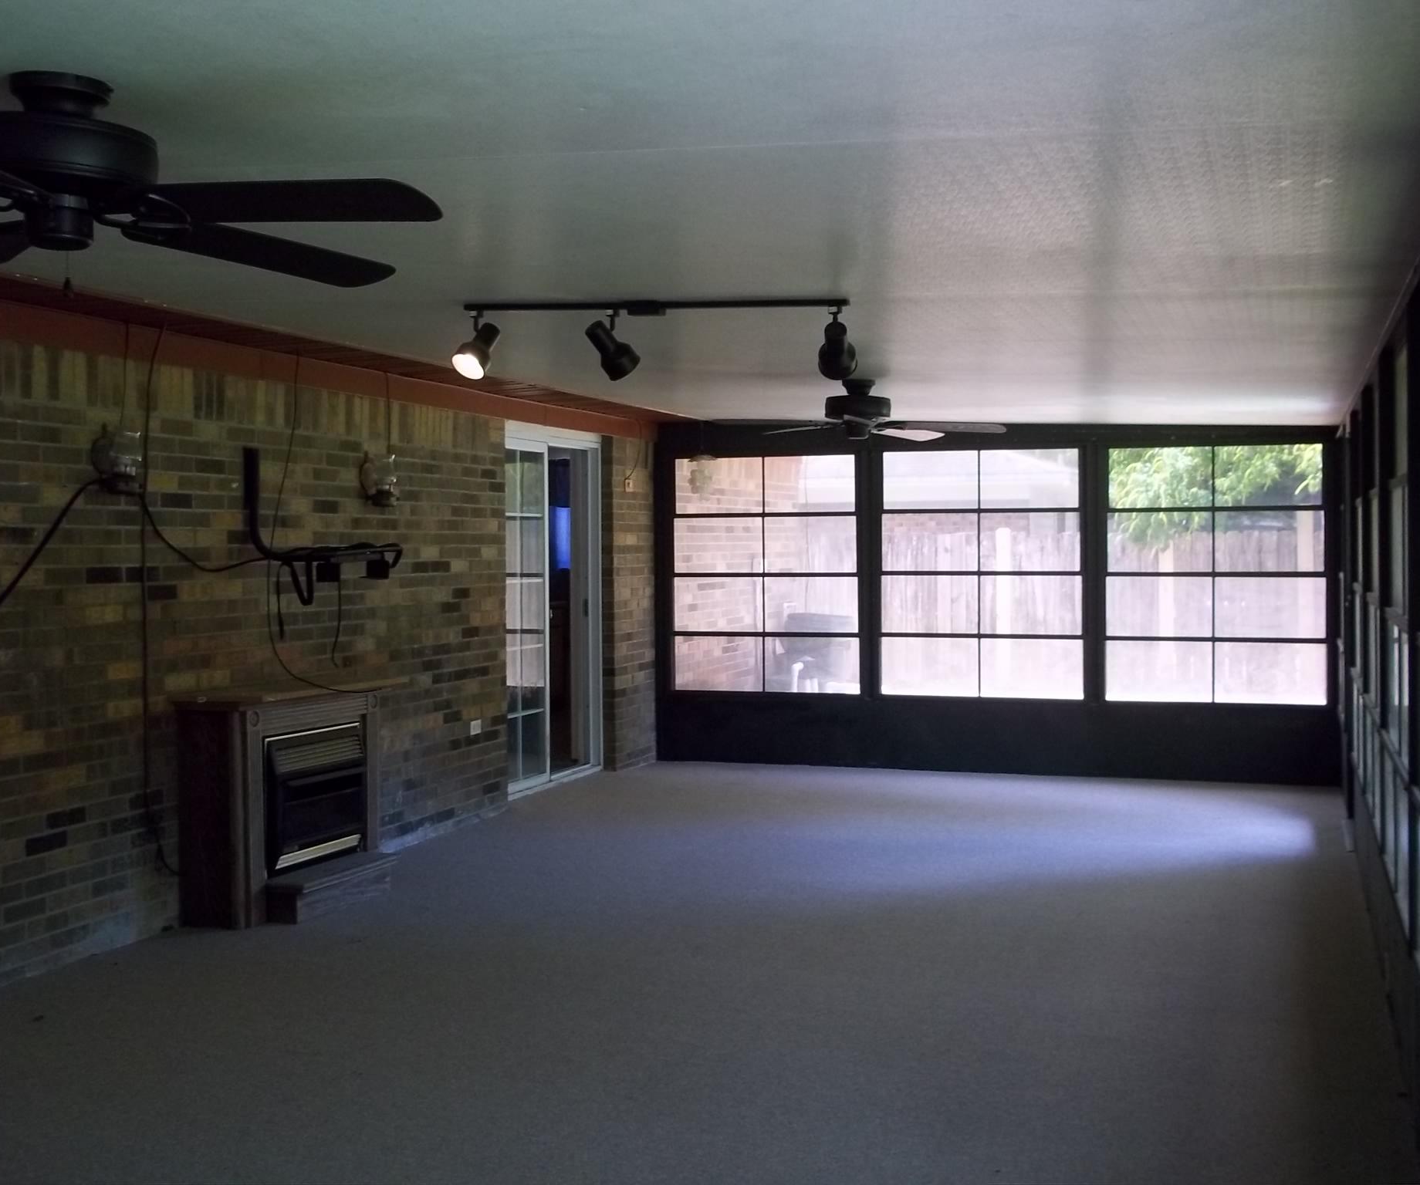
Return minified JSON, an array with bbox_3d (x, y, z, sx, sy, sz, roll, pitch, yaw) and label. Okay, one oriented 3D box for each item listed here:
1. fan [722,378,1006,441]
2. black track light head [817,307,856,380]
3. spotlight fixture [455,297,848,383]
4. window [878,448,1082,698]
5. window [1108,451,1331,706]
[{"bbox_3d":[0.680,-0.831,7.543,1.320,0.270,1.320,0,1,19],"label":"fan"},{"bbox_3d":[0.385,-0.754,4.945,0.115,0.225,0.190,0,1,10],"label":"black track light head"},{"bbox_3d":[-0.176,-0.788,5.104,1.290,0.260,0.220,0,1,19],"label":"spotlight fixture"},{"bbox_3d":[1.632,-0.112,9.952,1.250,1.540,0.100,0,1,19],"label":"window"},{"bbox_3d":[2.913,-0.103,9.502,1.250,1.540,0.100,0,1,19],"label":"window"}]

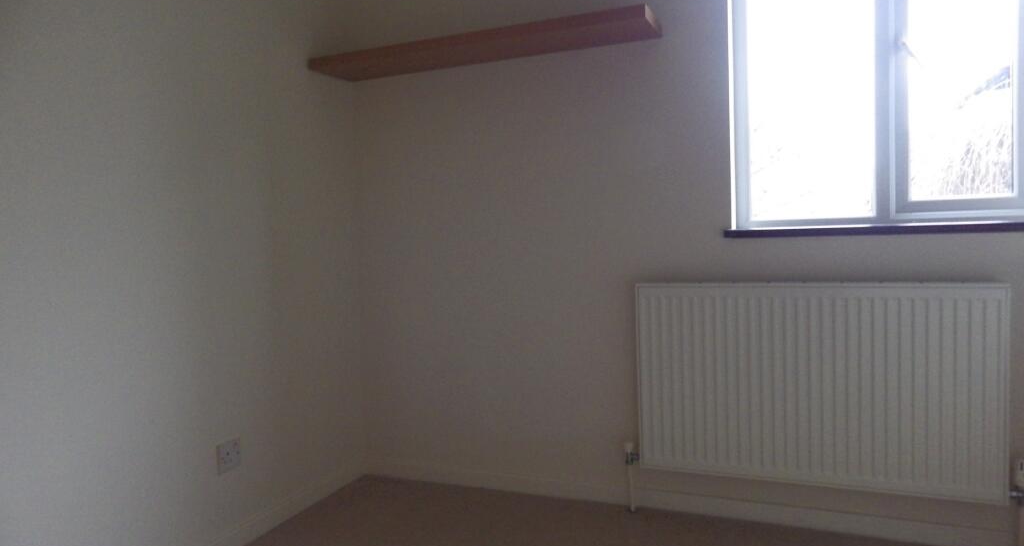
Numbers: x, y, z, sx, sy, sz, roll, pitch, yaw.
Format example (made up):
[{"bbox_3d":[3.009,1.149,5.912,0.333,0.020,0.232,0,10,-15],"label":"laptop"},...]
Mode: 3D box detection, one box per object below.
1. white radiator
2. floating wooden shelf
[{"bbox_3d":[0.882,0.332,1.954,0.988,0.600,0.065,0,3,22],"label":"white radiator"},{"bbox_3d":[-0.126,-0.762,2.210,1.198,0.039,0.240,0,3,22],"label":"floating wooden shelf"}]

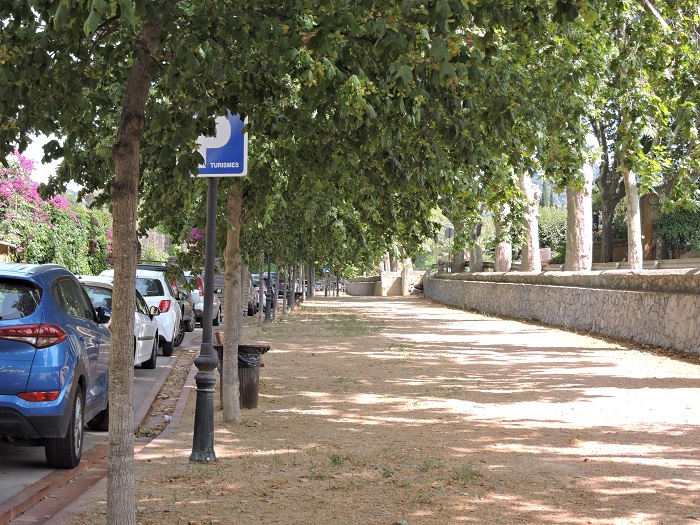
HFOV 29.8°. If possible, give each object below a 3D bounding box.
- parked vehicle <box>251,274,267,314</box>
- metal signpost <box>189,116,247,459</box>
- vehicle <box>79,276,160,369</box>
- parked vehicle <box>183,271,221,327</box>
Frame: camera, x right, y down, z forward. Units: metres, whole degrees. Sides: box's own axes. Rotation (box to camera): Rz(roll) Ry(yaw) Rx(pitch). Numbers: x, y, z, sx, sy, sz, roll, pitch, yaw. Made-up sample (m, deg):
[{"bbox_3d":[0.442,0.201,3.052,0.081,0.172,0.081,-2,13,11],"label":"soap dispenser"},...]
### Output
[{"bbox_3d":[-4.200,1.250,53.700,1.760,1.530,4.200,1,-1,-1],"label":"parked vehicle"},{"bbox_3d":[-1.160,0.155,10.800,0.600,2.960,0.240,1,-1,20],"label":"metal signpost"},{"bbox_3d":[-3.950,0.940,20.200,1.730,1.510,4.100,1,-1,-2],"label":"vehicle"},{"bbox_3d":[-4.840,1.070,38.900,1.780,1.620,4.300,1,-1,-1],"label":"parked vehicle"}]

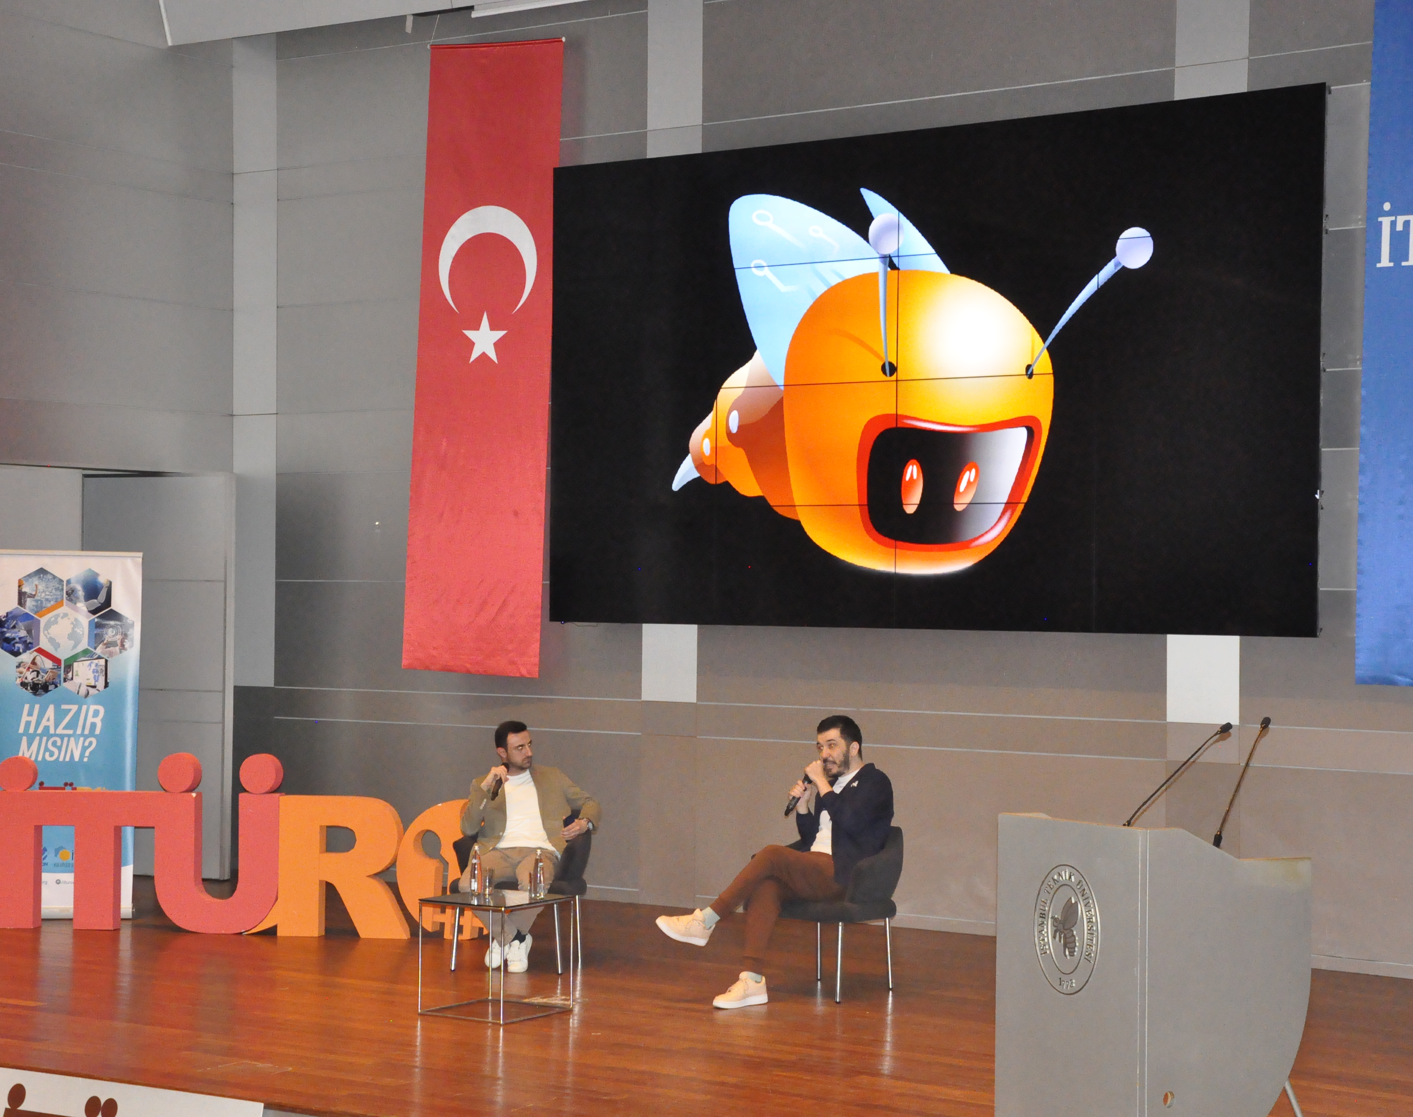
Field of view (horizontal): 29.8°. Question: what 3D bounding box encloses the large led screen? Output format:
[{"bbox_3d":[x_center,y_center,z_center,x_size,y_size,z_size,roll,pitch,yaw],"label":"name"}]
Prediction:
[{"bbox_3d":[1.083,-0.979,14.750,4.860,2.740,0.120,0,-1,35],"label":"large led screen"}]

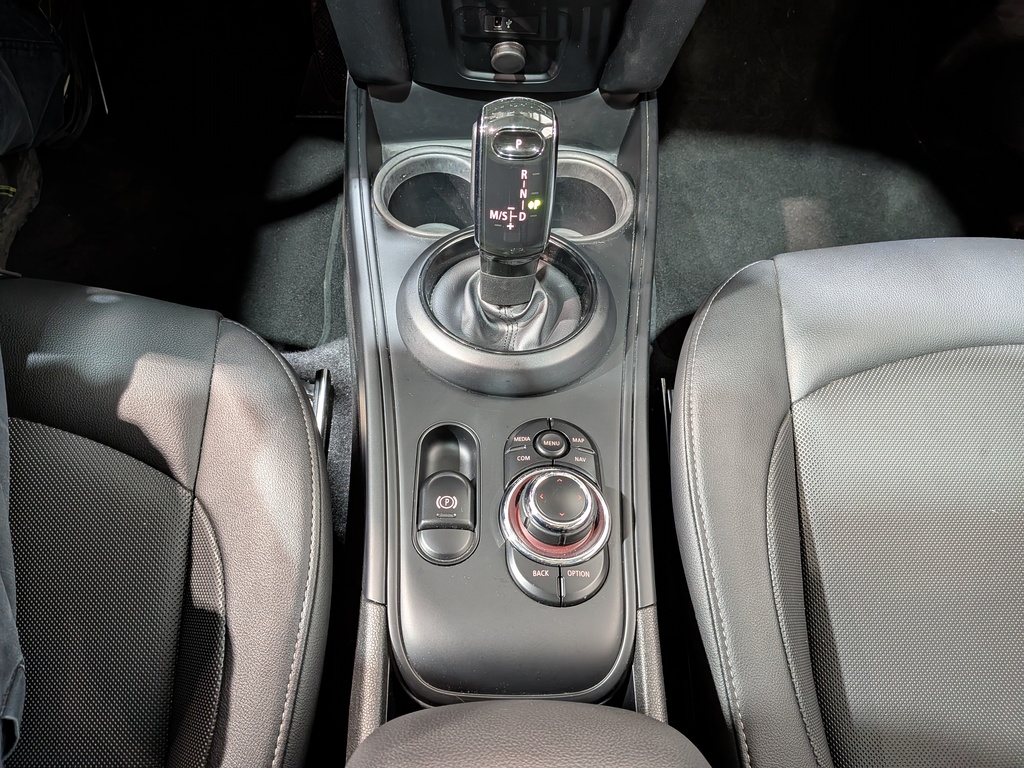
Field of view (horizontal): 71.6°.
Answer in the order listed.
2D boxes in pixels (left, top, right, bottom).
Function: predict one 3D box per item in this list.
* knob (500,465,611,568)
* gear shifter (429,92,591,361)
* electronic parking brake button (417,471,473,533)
[{"bbox_3d":[0.023,0.062,0.356,0.057,0.030,0.057,1,54,-5],"label":"knob"},{"bbox_3d":[0.002,-0.095,0.412,0.107,0.135,0.107,1,54,-5],"label":"gear shifter"},{"bbox_3d":[-0.035,0.062,0.372,0.028,0.014,0.033,1,54,-5],"label":"electronic parking brake button"}]

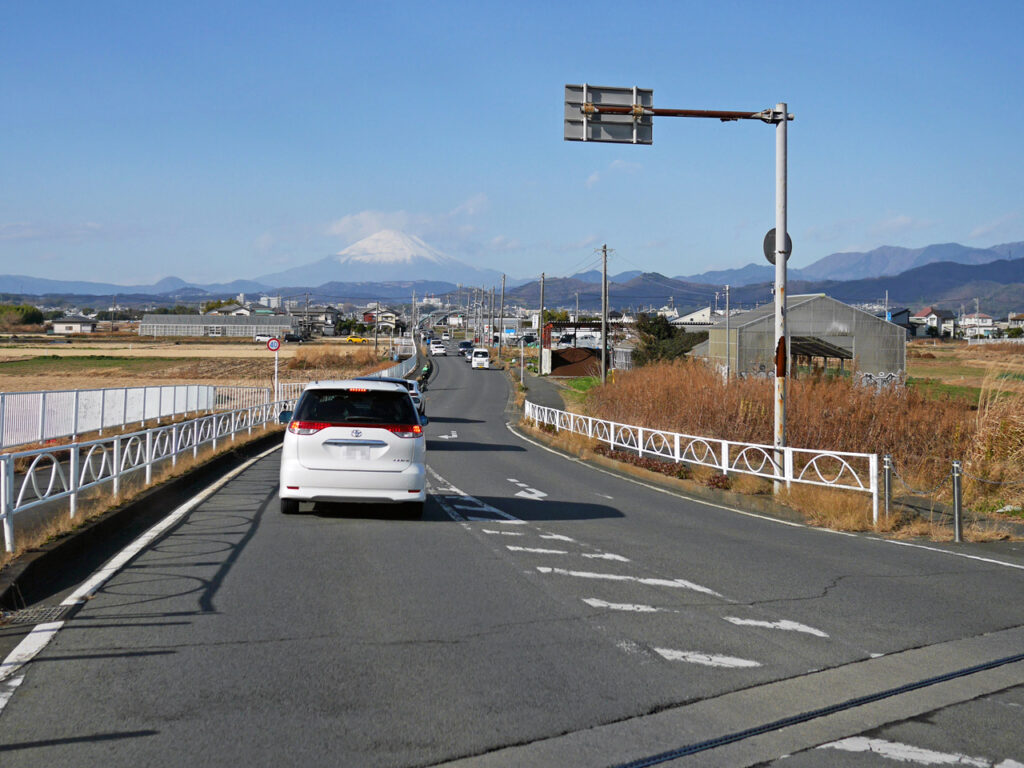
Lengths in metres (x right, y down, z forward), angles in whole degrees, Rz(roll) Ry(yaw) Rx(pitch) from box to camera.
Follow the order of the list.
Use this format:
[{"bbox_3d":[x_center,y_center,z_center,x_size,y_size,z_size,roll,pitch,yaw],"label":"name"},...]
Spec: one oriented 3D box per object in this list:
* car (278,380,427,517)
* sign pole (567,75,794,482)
[{"bbox_3d":[-2.190,0.820,16.700,1.830,1.760,4.800,1,1,-7],"label":"car"},{"bbox_3d":[2.680,-1.400,18.800,3.850,6.350,0.500,-1,4,-15],"label":"sign pole"}]

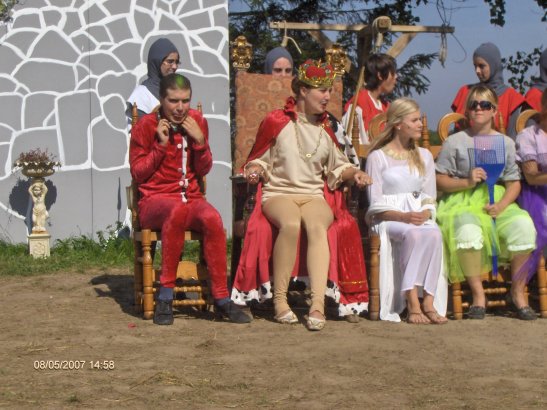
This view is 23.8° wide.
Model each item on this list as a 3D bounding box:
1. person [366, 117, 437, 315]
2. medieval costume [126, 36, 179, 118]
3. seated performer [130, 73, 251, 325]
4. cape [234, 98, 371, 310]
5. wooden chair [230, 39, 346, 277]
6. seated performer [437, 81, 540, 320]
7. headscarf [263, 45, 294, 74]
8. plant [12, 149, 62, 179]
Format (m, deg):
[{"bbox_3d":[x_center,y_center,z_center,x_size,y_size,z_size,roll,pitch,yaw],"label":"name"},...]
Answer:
[{"bbox_3d":[0.724,-0.007,7.110,0.450,1.220,0.740,-1,3,-15],"label":"person"},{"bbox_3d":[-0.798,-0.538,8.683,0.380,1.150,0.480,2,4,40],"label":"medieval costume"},{"bbox_3d":[-0.470,-0.047,7.088,0.570,1.320,0.800,-1,3,-13],"label":"seated performer"},{"bbox_3d":[0.142,-0.002,7.090,0.730,1.180,0.620,-1,3,-5],"label":"cape"},{"bbox_3d":[0.101,-0.182,7.281,0.700,1.560,0.700,-1,3,-7],"label":"wooden chair"},{"bbox_3d":[1.199,-0.048,7.258,0.530,1.280,0.740,-1,3,-6],"label":"seated performer"},{"bbox_3d":[0.032,-0.851,8.266,0.210,0.320,0.250,-1,3,-8],"label":"headscarf"},{"bbox_3d":[-1.843,-0.315,10.097,0.360,0.235,0.350,0,3,0],"label":"plant"}]

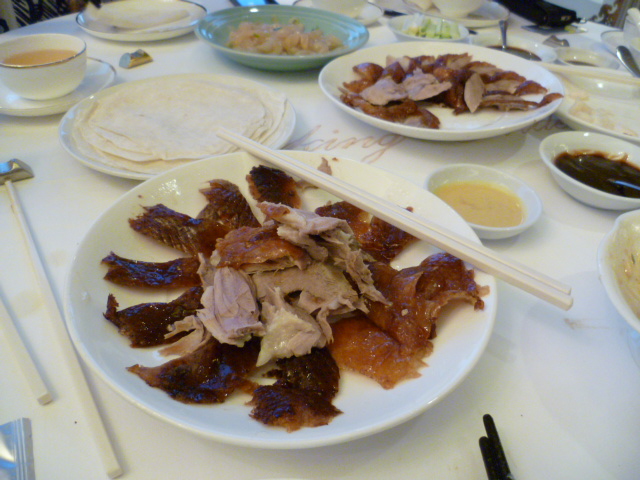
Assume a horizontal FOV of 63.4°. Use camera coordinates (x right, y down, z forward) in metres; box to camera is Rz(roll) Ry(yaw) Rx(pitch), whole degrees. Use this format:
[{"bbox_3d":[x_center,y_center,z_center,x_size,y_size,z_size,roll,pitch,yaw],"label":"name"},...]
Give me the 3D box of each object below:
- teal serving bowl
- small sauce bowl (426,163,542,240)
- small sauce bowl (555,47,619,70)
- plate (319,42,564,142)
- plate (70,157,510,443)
[{"bbox_3d":[-0.047,-0.257,0.667,0.215,0.034,0.215,2,38,-2],"label":"teal serving bowl"},{"bbox_3d":[0.121,-0.025,0.395,0.086,0.024,0.086,3,38,0],"label":"small sauce bowl"},{"bbox_3d":[0.333,-0.217,0.653,0.076,0.022,0.076,3,38,0],"label":"small sauce bowl"},{"bbox_3d":[0.127,-0.162,0.565,0.255,0.029,0.255,1,38,-1],"label":"plate"},{"bbox_3d":[-0.021,0.020,0.325,0.249,0.029,0.249,3,38,0],"label":"plate"}]

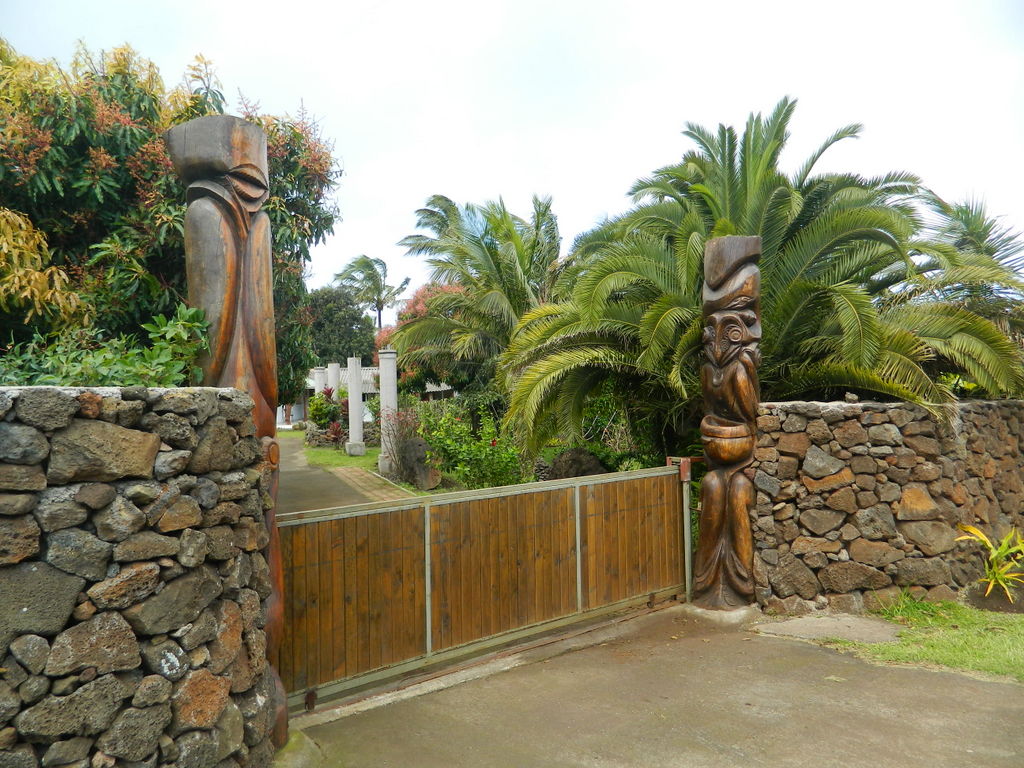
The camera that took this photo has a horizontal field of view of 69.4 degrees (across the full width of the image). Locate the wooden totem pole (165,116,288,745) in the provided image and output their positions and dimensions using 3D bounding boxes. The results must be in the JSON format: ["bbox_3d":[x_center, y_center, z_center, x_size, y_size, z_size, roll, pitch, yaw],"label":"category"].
[{"bbox_3d":[-1.436,0.241,3.748,0.460,3.094,0.460,-1,-1,-43],"label":"wooden totem pole"}]

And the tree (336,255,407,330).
[{"bbox_3d":[-10.479,-3.473,55.042,5.500,12.291,5.500,-2,-1,0],"label":"tree"}]

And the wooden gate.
[{"bbox_3d":[-0.018,1.220,4.912,3.338,1.070,0.120,-1,-1,-34],"label":"wooden gate"}]

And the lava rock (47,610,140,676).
[{"bbox_3d":[-1.647,0.990,2.891,0.330,0.250,0.260,-1,-1,-34],"label":"lava rock"}]

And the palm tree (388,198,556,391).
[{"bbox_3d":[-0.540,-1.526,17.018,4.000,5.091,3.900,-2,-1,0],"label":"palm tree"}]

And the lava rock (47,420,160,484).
[{"bbox_3d":[-1.636,0.266,2.932,0.390,0.245,0.280,-1,-1,-34],"label":"lava rock"}]

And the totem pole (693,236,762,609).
[{"bbox_3d":[1.710,0.295,5.894,0.440,2.850,0.440,-2,-1,26],"label":"totem pole"}]

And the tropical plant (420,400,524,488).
[{"bbox_3d":[-0.796,1.018,14.075,1.900,1.600,1.700,-2,-1,0],"label":"tropical plant"}]

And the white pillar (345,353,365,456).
[{"bbox_3d":[-4.746,0.736,22.392,0.500,2.750,0.500,-1,-1,-34],"label":"white pillar"}]

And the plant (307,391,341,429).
[{"bbox_3d":[-6.245,0.878,24.500,1.150,1.200,1.100,-2,-1,0],"label":"plant"}]

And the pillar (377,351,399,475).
[{"bbox_3d":[-2.776,0.658,16.669,0.450,2.650,0.450,-1,-1,-34],"label":"pillar"}]

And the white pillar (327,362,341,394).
[{"bbox_3d":[-6.010,0.805,24.990,0.420,2.750,0.420,-1,-1,-34],"label":"white pillar"}]

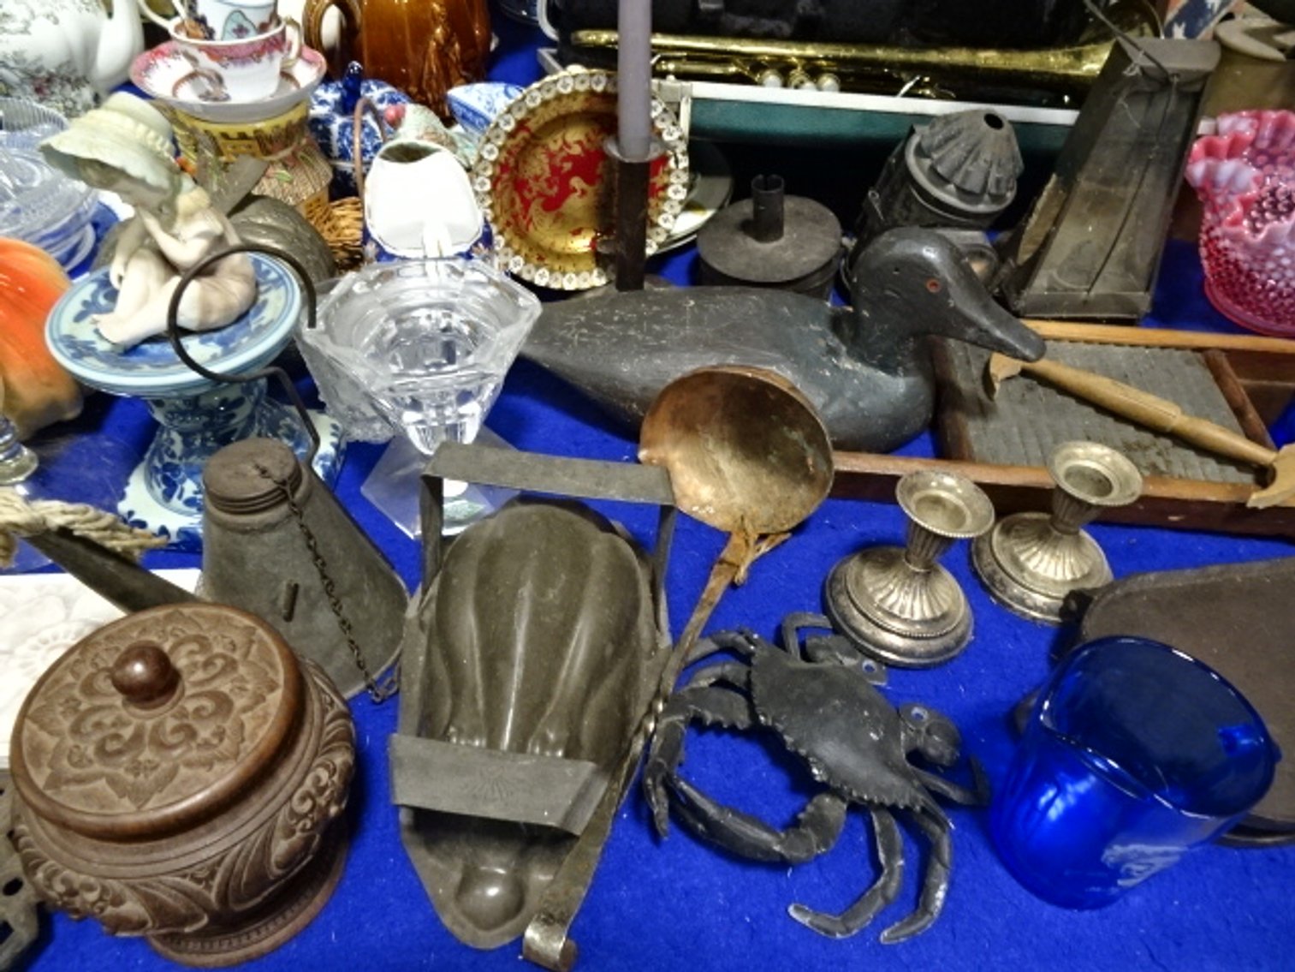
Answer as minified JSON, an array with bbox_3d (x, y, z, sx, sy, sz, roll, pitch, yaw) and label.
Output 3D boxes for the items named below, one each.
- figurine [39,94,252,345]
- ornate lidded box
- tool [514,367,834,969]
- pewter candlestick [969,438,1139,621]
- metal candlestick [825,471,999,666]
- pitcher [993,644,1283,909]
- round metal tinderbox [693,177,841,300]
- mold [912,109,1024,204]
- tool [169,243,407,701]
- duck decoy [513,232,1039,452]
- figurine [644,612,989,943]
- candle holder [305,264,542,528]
[{"bbox_3d":[-0.228,-0.117,0.407,0.085,0.098,0.065,-22,51,-26],"label":"figurine"},{"bbox_3d":[-0.161,0.103,0.322,0.105,0.136,0.105,4,44,-4],"label":"ornate lidded box"},{"bbox_3d":[0.006,0.071,0.432,0.102,0.055,0.310,16,54,9],"label":"tool"},{"bbox_3d":[0.233,0.020,0.495,0.081,0.083,0.081,4,44,-4],"label":"pewter candlestick"},{"bbox_3d":[0.143,0.036,0.468,0.081,0.083,0.081,4,44,-4],"label":"metal candlestick"},{"bbox_3d":[0.201,0.125,0.382,0.096,0.087,0.083,8,44,1],"label":"pitcher"},{"bbox_3d":[0.094,-0.186,0.695,0.114,0.098,0.114,0,45,-1],"label":"round metal tinderbox"},{"bbox_3d":[0.221,-0.231,0.617,0.085,0.043,0.085,9,44,-8],"label":"mold"},{"bbox_3d":[-0.161,0.002,0.389,0.098,0.186,0.093,0,45,-8],"label":"tool"},{"bbox_3d":[0.082,-0.097,0.553,0.345,0.142,0.135,5,44,-2],"label":"duck decoy"},{"bbox_3d":[0.067,0.121,0.409,0.142,0.030,0.157,-26,53,-29],"label":"figurine"},{"bbox_3d":[-0.119,-0.050,0.502,0.122,0.112,0.112,-9,46,-16],"label":"candle holder"}]

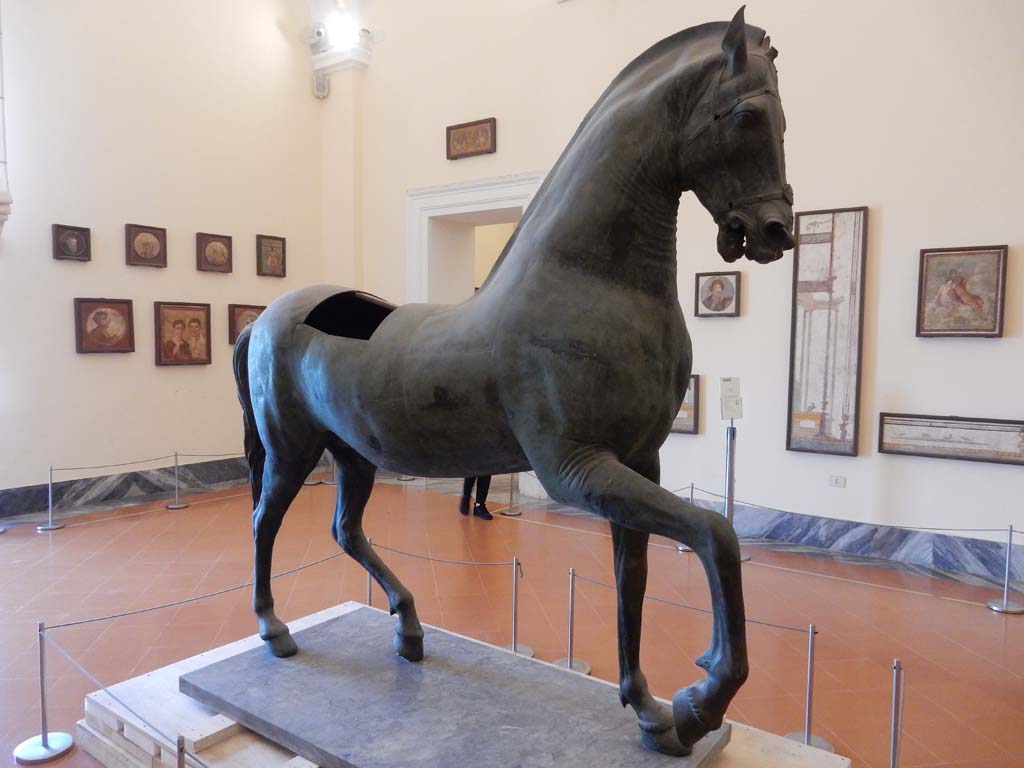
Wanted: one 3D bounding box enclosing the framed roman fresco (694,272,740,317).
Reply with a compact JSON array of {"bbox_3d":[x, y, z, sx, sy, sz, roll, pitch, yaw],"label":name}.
[{"bbox_3d":[1.701,-0.739,6.116,0.352,0.362,0.050,3,5,33],"label":"framed roman fresco"}]

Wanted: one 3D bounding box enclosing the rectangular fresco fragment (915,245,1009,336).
[{"bbox_3d":[3.139,-0.639,5.170,0.518,0.621,0.050,3,5,33],"label":"rectangular fresco fragment"}]

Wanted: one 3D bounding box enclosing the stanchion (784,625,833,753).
[{"bbox_3d":[1.210,1.236,3.010,0.205,0.527,0.205,2,4,23],"label":"stanchion"}]

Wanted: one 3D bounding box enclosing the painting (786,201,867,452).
[{"bbox_3d":[2.245,-0.360,5.271,0.482,1.735,0.050,3,6,34],"label":"painting"}]

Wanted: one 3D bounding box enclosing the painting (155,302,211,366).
[{"bbox_3d":[-3.274,-0.495,7.386,0.050,0.615,0.538,4,5,40],"label":"painting"}]

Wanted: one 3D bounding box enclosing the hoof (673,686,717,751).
[{"bbox_3d":[0.509,0.919,2.050,0.105,0.135,0.125,3,5,34],"label":"hoof"}]

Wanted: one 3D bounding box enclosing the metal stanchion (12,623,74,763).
[{"bbox_3d":[-1.751,1.130,2.763,0.190,0.502,0.190,-2,5,-33],"label":"metal stanchion"}]

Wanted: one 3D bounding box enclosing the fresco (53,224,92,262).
[{"bbox_3d":[-3.902,-1.247,6.569,0.050,0.297,0.282,4,5,40],"label":"fresco"}]

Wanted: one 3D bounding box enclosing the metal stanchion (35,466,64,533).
[{"bbox_3d":[-3.588,0.889,5.749,0.190,0.502,0.190,-2,5,-32],"label":"metal stanchion"}]

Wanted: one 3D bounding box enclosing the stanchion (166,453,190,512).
[{"bbox_3d":[-2.933,0.839,6.477,0.190,0.502,0.190,-2,5,-25],"label":"stanchion"}]

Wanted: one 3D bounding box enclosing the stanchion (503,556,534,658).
[{"bbox_3d":[0.015,1.082,3.567,0.190,0.502,0.190,0,4,0],"label":"stanchion"}]

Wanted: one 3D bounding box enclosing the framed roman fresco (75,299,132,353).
[{"bbox_3d":[-3.744,-0.532,6.816,0.050,0.489,0.483,4,5,40],"label":"framed roman fresco"}]

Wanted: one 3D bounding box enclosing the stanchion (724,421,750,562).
[{"bbox_3d":[1.653,0.799,5.596,0.335,1.040,0.335,2,4,17],"label":"stanchion"}]

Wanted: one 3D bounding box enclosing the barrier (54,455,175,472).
[{"bbox_3d":[-3.567,0.720,6.678,0.012,0.030,1.067,4,5,42],"label":"barrier"}]

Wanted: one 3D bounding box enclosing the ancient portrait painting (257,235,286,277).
[{"bbox_3d":[-2.626,-1.393,8.096,0.050,0.428,0.321,4,5,40],"label":"ancient portrait painting"}]

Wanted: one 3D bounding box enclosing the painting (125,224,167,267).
[{"bbox_3d":[-3.486,-1.310,7.065,0.050,0.372,0.353,4,5,40],"label":"painting"}]

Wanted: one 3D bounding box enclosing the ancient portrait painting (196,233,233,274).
[{"bbox_3d":[-2.931,-1.286,7.295,0.050,0.368,0.351,5,6,38],"label":"ancient portrait painting"}]

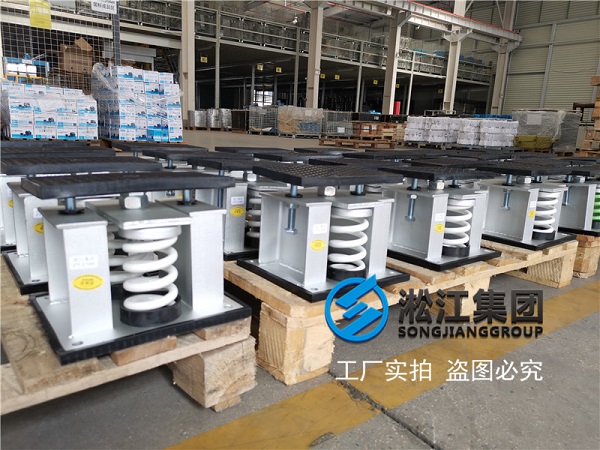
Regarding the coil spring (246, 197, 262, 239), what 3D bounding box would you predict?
[{"bbox_3d":[-0.084,-0.024,1.133,0.075,0.104,0.075,-6,14,-38],"label":"coil spring"}]

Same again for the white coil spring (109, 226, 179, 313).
[{"bbox_3d":[-0.218,0.062,0.685,0.078,0.106,0.078,-7,14,-37],"label":"white coil spring"}]

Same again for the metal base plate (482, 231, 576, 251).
[{"bbox_3d":[0.684,0.031,1.480,0.268,0.013,0.250,-6,15,-39],"label":"metal base plate"}]

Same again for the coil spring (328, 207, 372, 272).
[{"bbox_3d":[0.096,0.028,0.924,0.076,0.108,0.076,3,11,-1],"label":"coil spring"}]

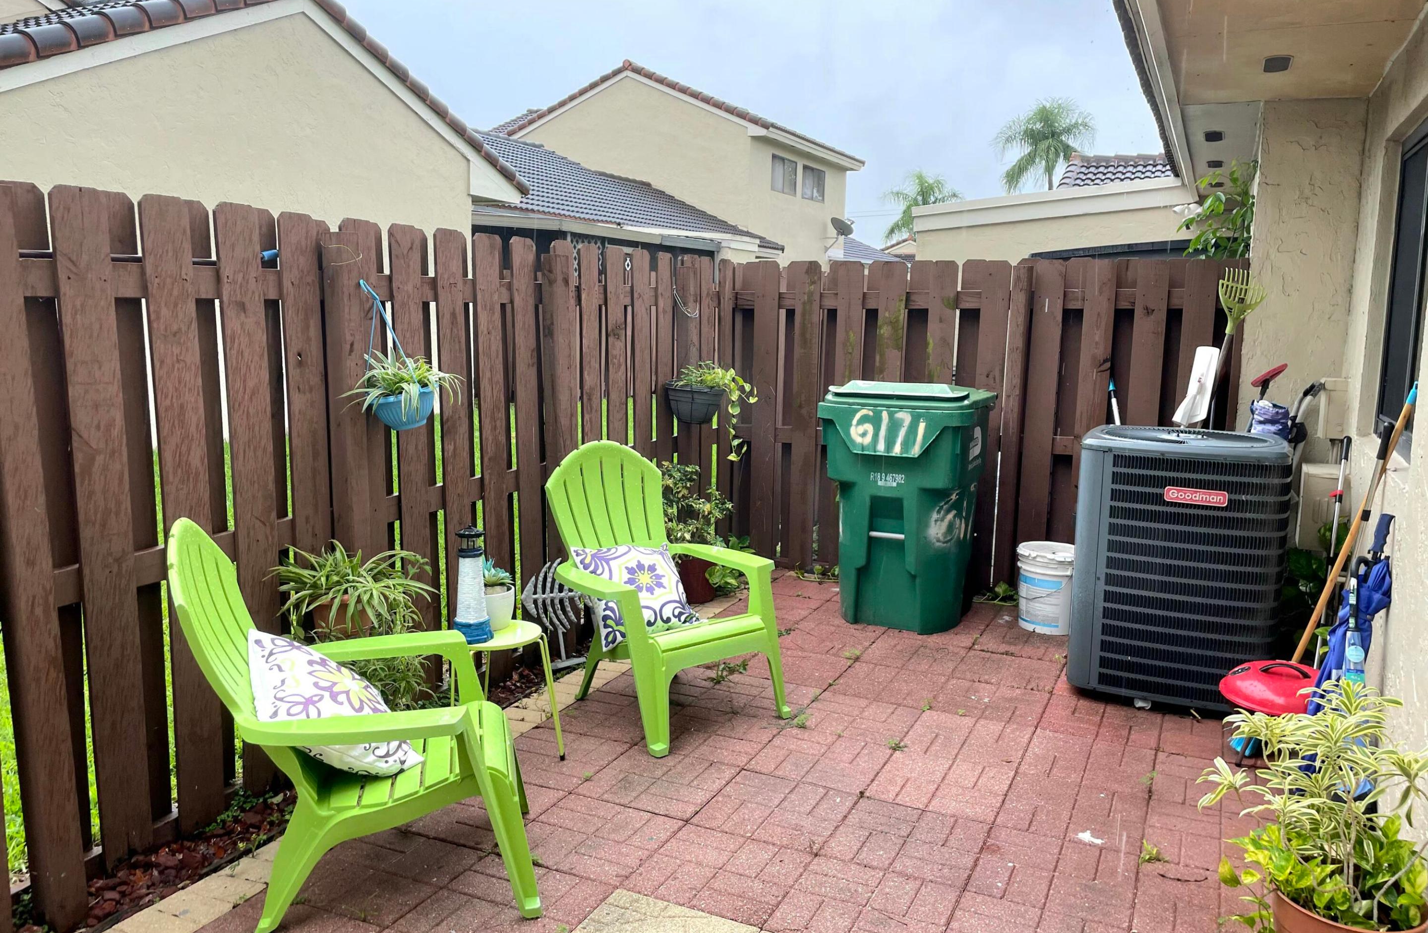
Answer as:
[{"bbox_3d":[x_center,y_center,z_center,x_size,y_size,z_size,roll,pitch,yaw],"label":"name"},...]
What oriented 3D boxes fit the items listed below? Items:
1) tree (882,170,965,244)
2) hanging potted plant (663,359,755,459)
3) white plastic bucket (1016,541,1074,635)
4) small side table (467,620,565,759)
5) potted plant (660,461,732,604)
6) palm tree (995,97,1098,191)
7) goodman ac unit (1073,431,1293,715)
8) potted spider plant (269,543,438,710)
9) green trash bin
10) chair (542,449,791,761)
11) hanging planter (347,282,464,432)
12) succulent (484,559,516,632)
[{"bbox_3d":[10.849,-11.253,56.933,4.500,8.680,4.500,5,9,25],"label":"tree"},{"bbox_3d":[-0.014,-0.281,5.252,0.384,0.460,0.364,5,10,25],"label":"hanging potted plant"},{"bbox_3d":[1.599,0.579,5.114,0.308,0.384,0.308,5,10,25],"label":"white plastic bucket"},{"bbox_3d":[-0.703,0.762,3.524,0.370,0.450,0.370,1,9,0],"label":"small side table"},{"bbox_3d":[-0.089,0.329,5.533,0.410,0.728,0.410,1,9,0],"label":"potted plant"},{"bbox_3d":[14.291,-10.922,47.260,4.310,10.226,4.310,3,9,16],"label":"palm tree"},{"bbox_3d":[1.879,0.366,4.387,0.737,0.970,0.737,4,9,22],"label":"goodman ac unit"},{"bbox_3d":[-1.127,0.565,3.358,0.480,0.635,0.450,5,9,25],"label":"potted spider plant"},{"bbox_3d":[0.998,0.158,5.273,0.727,1.151,0.858,5,10,26],"label":"green trash bin"},{"bbox_3d":[-0.210,0.428,4.031,0.752,0.978,0.864,-6,11,-37],"label":"chair"},{"bbox_3d":[-0.977,-0.339,3.373,0.293,0.465,0.303,1,9,0],"label":"hanging planter"},{"bbox_3d":[-0.734,0.412,3.535,0.155,0.237,0.155,5,9,25],"label":"succulent"}]

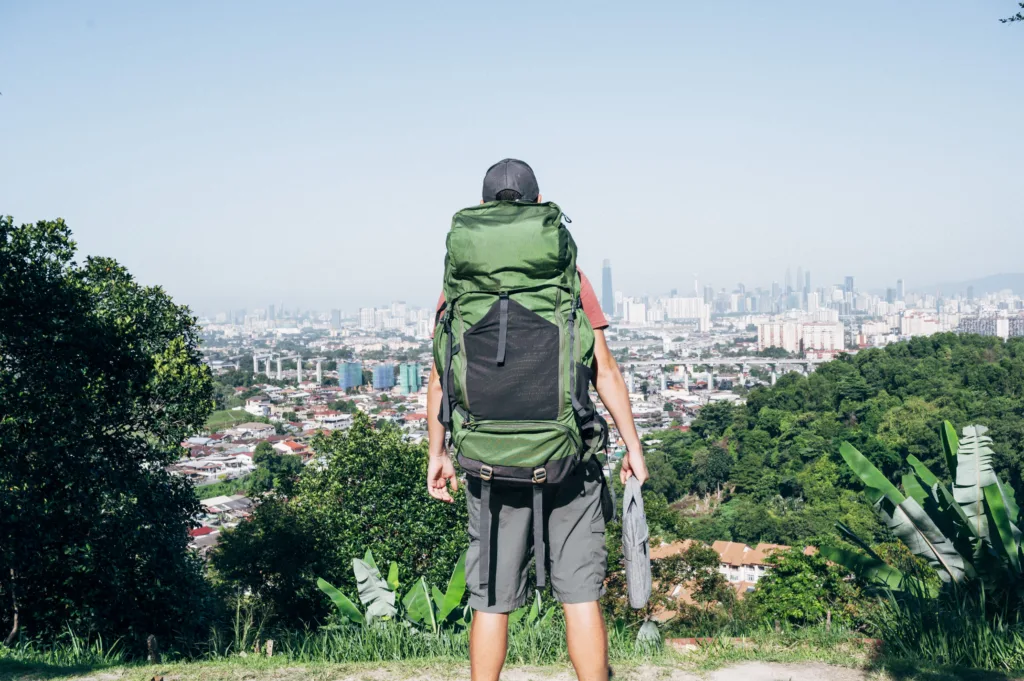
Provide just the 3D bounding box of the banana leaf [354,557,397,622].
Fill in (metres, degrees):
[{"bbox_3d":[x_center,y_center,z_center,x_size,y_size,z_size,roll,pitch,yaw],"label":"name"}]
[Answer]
[{"bbox_3d":[-0.712,1.282,5.300,0.200,0.329,0.120,-19,-3,-5],"label":"banana leaf"}]

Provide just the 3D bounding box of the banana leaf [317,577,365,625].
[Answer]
[{"bbox_3d":[-0.886,1.347,5.300,0.090,0.297,0.140,-46,0,-23],"label":"banana leaf"}]

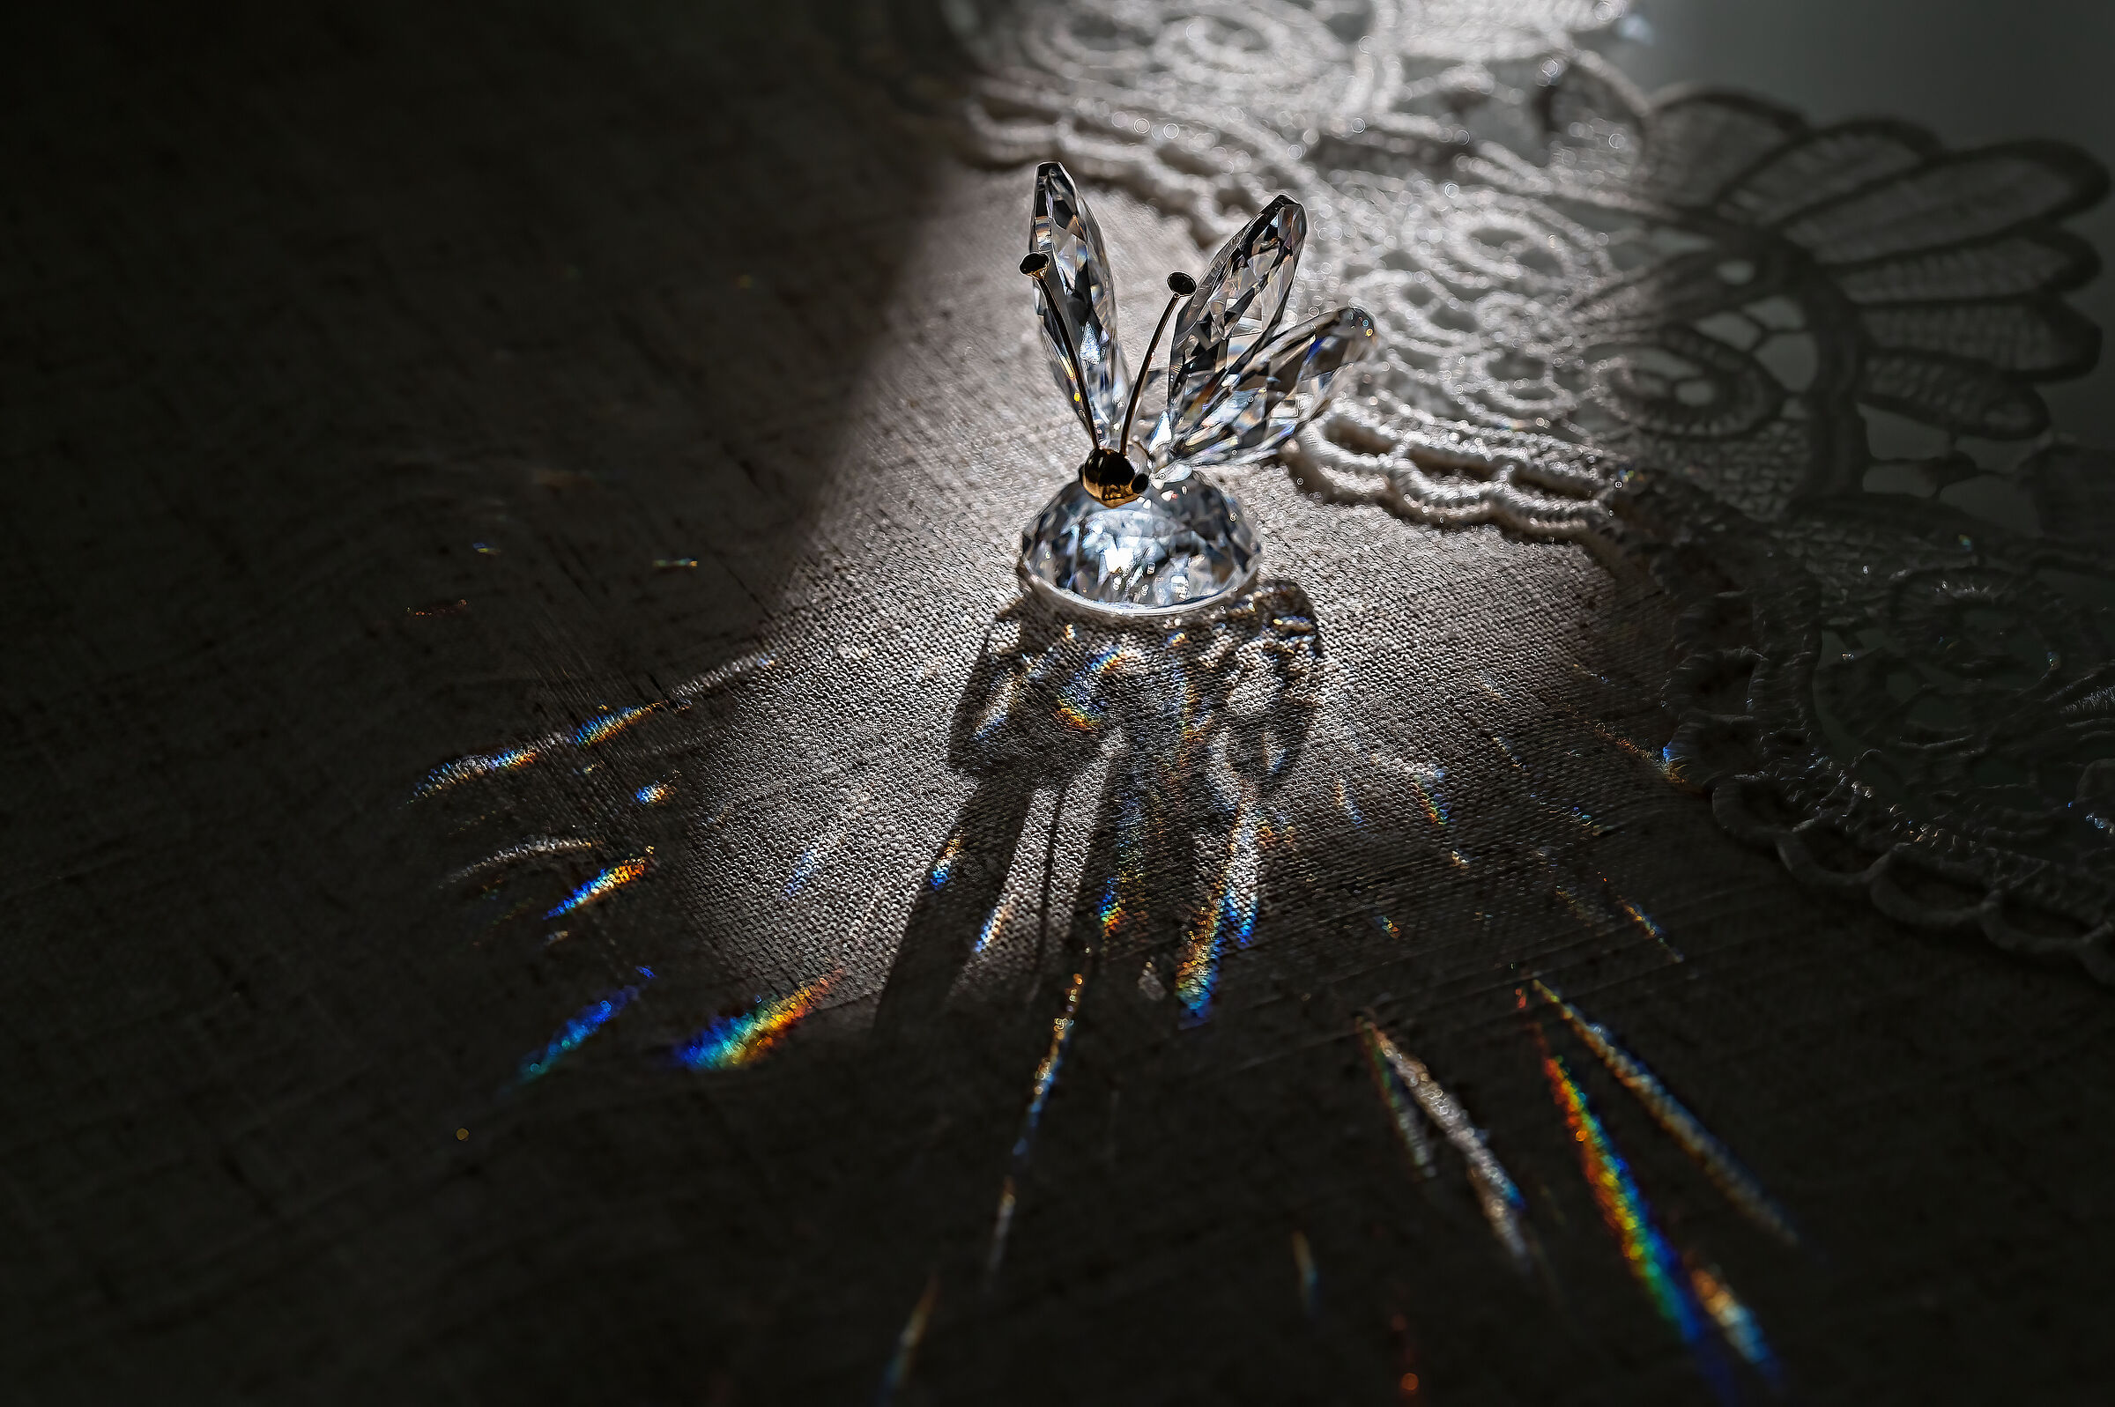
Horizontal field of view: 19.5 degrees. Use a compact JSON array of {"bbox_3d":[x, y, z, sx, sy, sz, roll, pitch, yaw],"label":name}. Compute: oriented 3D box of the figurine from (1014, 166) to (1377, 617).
[{"bbox_3d":[0.011,-0.037,0.672,0.034,0.042,0.037,14,36,19],"label":"figurine"}]

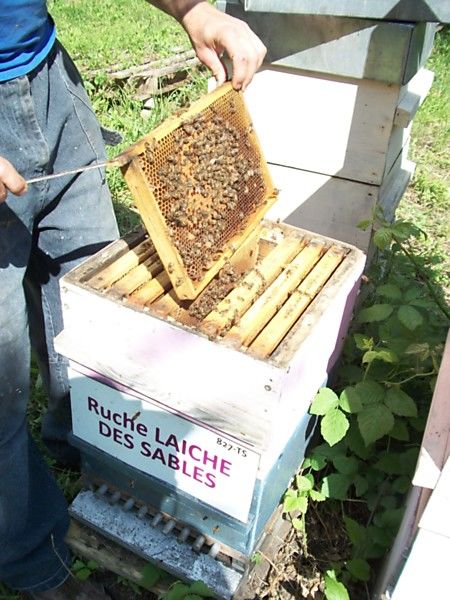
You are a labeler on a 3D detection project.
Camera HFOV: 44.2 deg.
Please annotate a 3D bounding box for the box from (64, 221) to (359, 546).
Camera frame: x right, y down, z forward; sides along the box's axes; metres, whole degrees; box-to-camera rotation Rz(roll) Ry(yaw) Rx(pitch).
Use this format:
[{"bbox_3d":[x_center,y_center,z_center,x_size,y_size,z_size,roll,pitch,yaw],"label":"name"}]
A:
[{"bbox_3d":[-0.017,0.117,0.986,0.352,0.415,0.380,20,36,20],"label":"box"}]

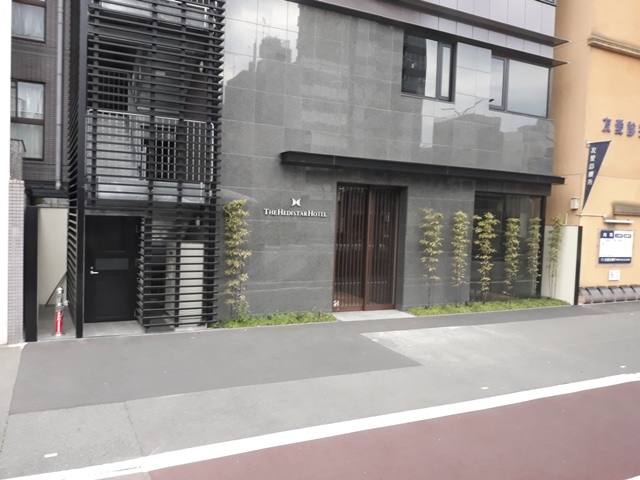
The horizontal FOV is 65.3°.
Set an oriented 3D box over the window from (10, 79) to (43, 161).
[{"bbox_3d":[-7.131,-2.850,11.787,1.120,1.860,0.130,1,3,-26],"label":"window"}]

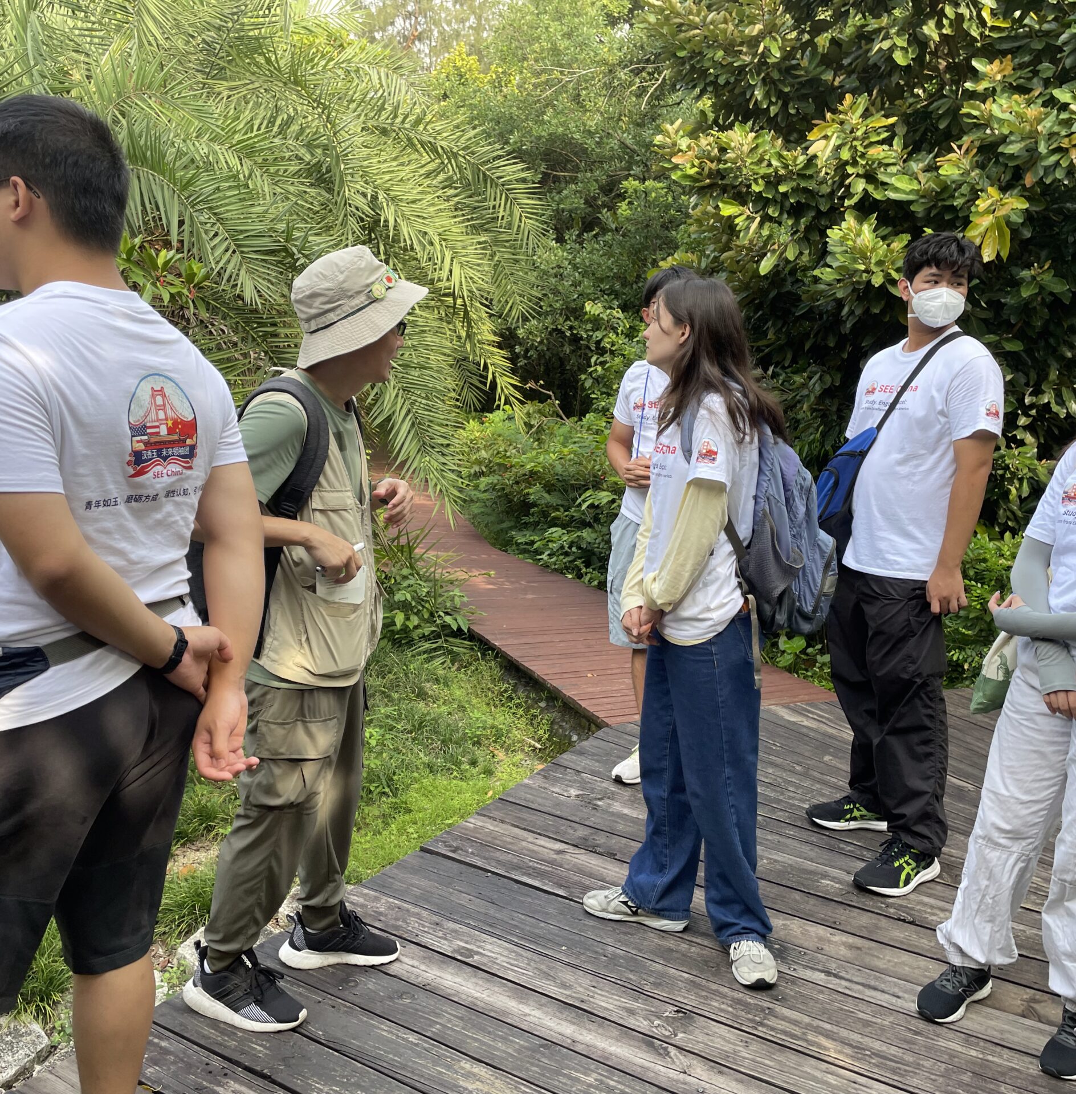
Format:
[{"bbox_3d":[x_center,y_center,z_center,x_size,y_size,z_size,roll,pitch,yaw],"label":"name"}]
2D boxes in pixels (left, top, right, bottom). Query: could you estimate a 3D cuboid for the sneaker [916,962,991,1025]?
[{"bbox_3d":[0.995,1.025,2.589,0.262,0.110,0.098,-9,18,-39],"label":"sneaker"}]

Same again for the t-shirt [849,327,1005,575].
[{"bbox_3d":[1.053,-0.245,2.986,0.290,0.700,0.540,-3,15,-23],"label":"t-shirt"}]

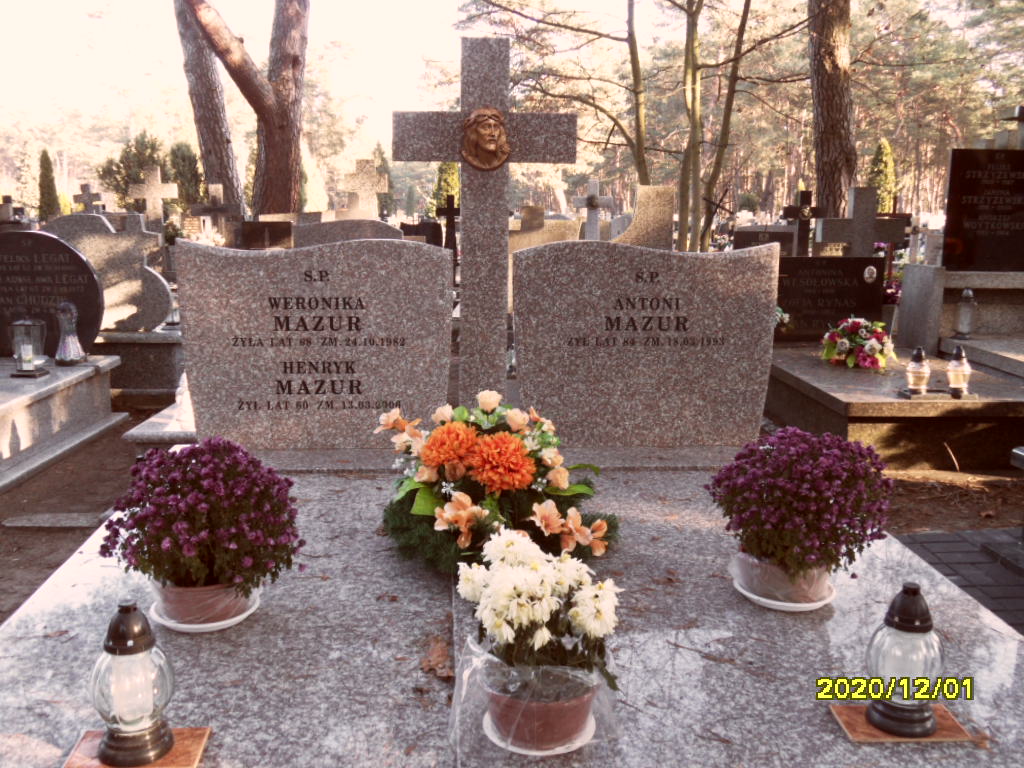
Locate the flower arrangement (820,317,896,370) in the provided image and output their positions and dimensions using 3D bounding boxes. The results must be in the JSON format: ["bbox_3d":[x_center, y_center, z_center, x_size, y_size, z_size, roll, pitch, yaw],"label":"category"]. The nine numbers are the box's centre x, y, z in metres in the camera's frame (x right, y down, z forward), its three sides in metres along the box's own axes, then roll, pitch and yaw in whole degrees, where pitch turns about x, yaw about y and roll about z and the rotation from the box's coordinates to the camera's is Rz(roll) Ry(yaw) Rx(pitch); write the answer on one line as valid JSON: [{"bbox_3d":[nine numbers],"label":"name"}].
[{"bbox_3d":[2.074,-0.286,5.630,0.440,0.320,0.360,0,11,-4],"label":"flower arrangement"}]

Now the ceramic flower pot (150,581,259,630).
[{"bbox_3d":[-0.642,0.422,1.969,0.226,0.100,0.226,0,11,-4],"label":"ceramic flower pot"}]

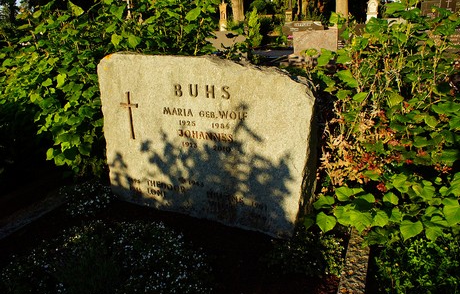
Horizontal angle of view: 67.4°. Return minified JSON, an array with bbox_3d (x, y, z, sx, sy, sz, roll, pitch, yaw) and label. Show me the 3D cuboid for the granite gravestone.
[{"bbox_3d":[-0.166,-0.065,2.211,1.450,1.030,0.250,7,21,26],"label":"granite gravestone"}]

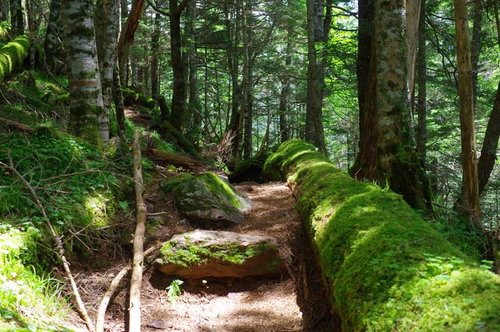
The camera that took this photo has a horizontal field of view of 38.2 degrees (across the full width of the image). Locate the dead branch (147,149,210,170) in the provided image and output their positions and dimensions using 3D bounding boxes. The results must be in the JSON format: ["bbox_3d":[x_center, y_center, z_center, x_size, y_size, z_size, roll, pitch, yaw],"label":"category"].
[{"bbox_3d":[-0.713,-0.063,7.000,0.640,0.090,0.110,13,7,18],"label":"dead branch"}]

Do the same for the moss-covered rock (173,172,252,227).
[{"bbox_3d":[-0.286,0.255,5.500,0.560,0.360,0.500,0,3,9],"label":"moss-covered rock"}]

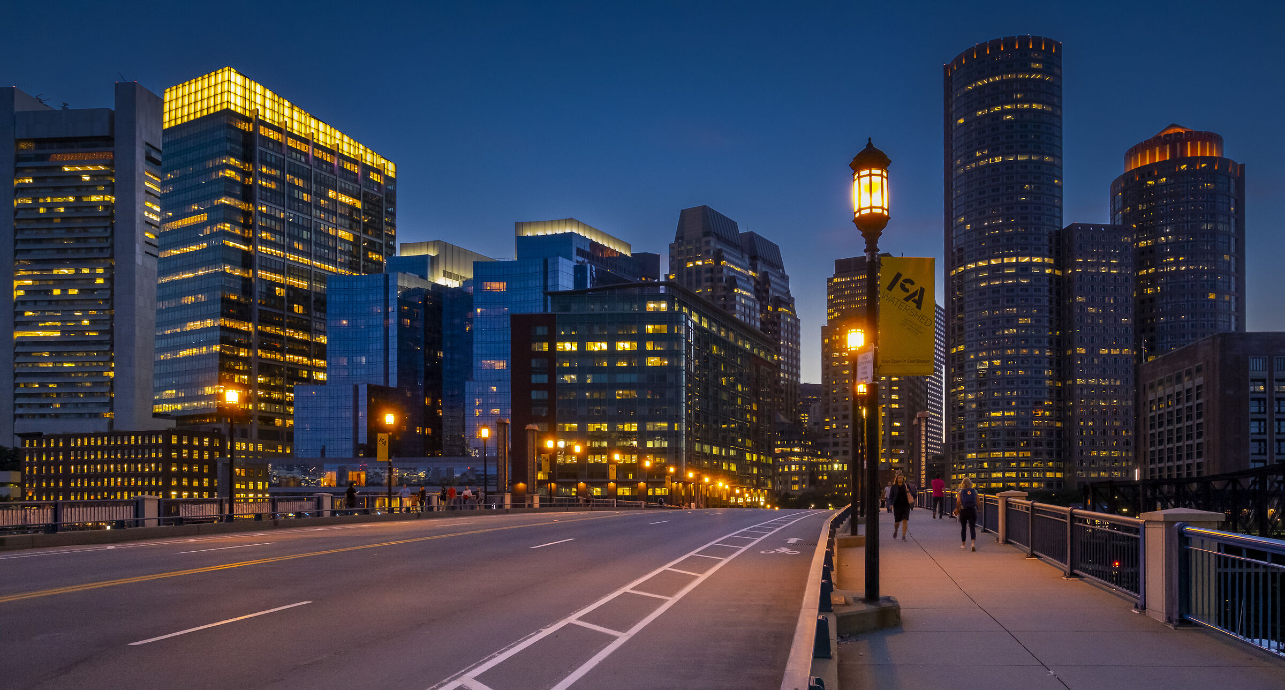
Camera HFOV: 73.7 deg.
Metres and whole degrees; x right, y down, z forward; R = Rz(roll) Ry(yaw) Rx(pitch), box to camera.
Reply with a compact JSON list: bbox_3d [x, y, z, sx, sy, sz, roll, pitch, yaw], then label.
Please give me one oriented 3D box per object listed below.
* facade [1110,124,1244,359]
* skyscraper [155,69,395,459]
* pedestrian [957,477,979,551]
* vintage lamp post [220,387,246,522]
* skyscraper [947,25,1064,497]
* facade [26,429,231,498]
[{"bbox_3d":[218.000,-8.000,350.000,47.000,160.000,47.000,-2,-5,32],"label":"facade"},{"bbox_3d":[-119.500,-6.500,288.000,37.000,130.000,64.000,-3,-6,32],"label":"skyscraper"},{"bbox_3d":[7.180,3.720,18.900,0.480,1.660,0.450,-1,-4,12],"label":"pedestrian"},{"bbox_3d":[-13.650,3.500,28.500,0.420,4.700,0.420,-1,-4,13],"label":"vintage lamp post"},{"bbox_3d":[138.000,-20.000,329.000,42.000,178.000,42.000,-2,-4,23],"label":"skyscraper"},{"bbox_3d":[-161.000,41.000,266.000,64.000,25.000,22.000,-3,-6,27],"label":"facade"}]

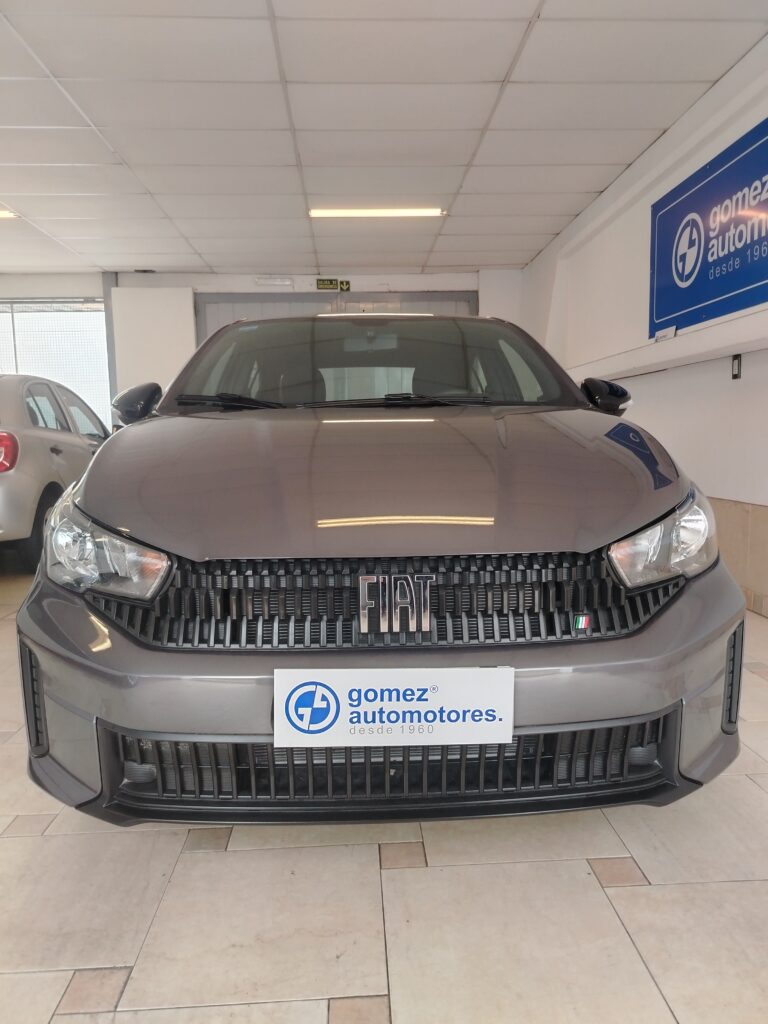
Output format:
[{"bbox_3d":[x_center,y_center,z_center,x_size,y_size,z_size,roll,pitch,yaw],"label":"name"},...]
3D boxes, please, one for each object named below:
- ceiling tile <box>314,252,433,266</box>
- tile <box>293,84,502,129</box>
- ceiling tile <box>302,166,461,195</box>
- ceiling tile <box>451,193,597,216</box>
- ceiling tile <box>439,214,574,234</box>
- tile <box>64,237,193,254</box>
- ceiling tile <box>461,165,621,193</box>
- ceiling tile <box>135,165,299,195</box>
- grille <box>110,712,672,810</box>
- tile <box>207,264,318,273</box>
[{"bbox_3d":[-0.124,-2.791,7.829,1.219,0.025,0.599,-1,6,-3],"label":"ceiling tile"},{"bbox_3d":[0.049,-2.386,4.171,1.200,0.020,0.591,-1,6,-3],"label":"tile"},{"bbox_3d":[-0.006,-2.510,5.355,1.200,0.020,0.591,-1,6,-3],"label":"ceiling tile"},{"bbox_3d":[1.169,-2.631,6.070,1.210,0.020,0.605,-1,6,-3],"label":"ceiling tile"},{"bbox_3d":[1.140,-2.696,6.673,1.210,0.020,0.605,-1,6,-3],"label":"ceiling tile"},{"bbox_3d":[-2.527,-2.662,7.089,1.210,0.020,0.605,-1,6,-3],"label":"tile"},{"bbox_3d":[1.198,-2.567,5.467,1.210,0.020,0.605,-1,6,-3],"label":"ceiling tile"},{"bbox_3d":[-1.214,-2.482,5.301,1.200,0.020,0.591,-1,6,-3],"label":"ceiling tile"},{"bbox_3d":[0.020,0.457,1.312,1.065,0.135,0.150,-1,6,-1],"label":"grille"},{"bbox_3d":[-1.368,-2.811,8.241,1.210,0.020,0.390,-1,6,-3],"label":"tile"}]

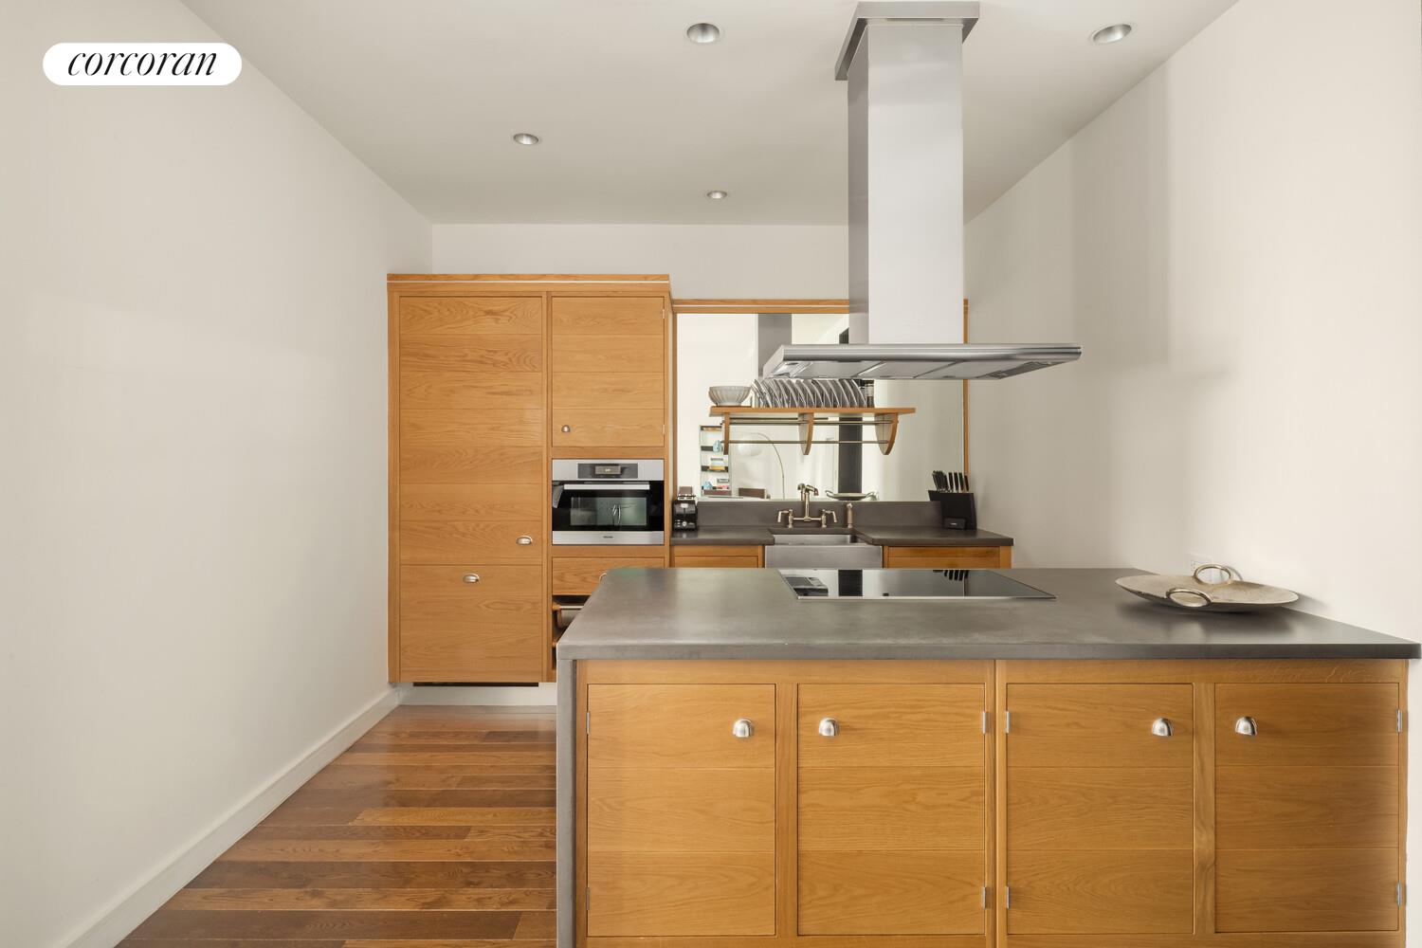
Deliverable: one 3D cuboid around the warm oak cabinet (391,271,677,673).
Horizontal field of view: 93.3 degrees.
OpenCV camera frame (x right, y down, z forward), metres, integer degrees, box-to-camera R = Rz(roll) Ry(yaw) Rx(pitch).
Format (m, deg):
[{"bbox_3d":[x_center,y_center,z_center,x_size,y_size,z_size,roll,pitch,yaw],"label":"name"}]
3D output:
[{"bbox_3d":[-0.967,0.019,3.855,1.488,2.160,0.610,0,1,-1],"label":"warm oak cabinet"}]

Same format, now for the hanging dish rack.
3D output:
[{"bbox_3d":[0.595,-0.254,4.015,1.190,0.272,0.220,0,1,-1],"label":"hanging dish rack"}]

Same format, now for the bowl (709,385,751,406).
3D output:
[{"bbox_3d":[0.116,-0.451,4.000,0.248,0.123,0.248,0,1,0],"label":"bowl"}]

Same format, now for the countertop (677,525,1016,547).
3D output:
[{"bbox_3d":[0.692,0.353,3.840,1.810,0.038,0.590,0,1,-1],"label":"countertop"}]

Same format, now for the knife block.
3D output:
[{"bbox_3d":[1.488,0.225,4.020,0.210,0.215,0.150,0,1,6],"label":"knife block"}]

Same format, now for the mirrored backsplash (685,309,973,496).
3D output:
[{"bbox_3d":[0.678,-0.412,4.125,1.765,1.160,0.020,0,1,-1],"label":"mirrored backsplash"}]

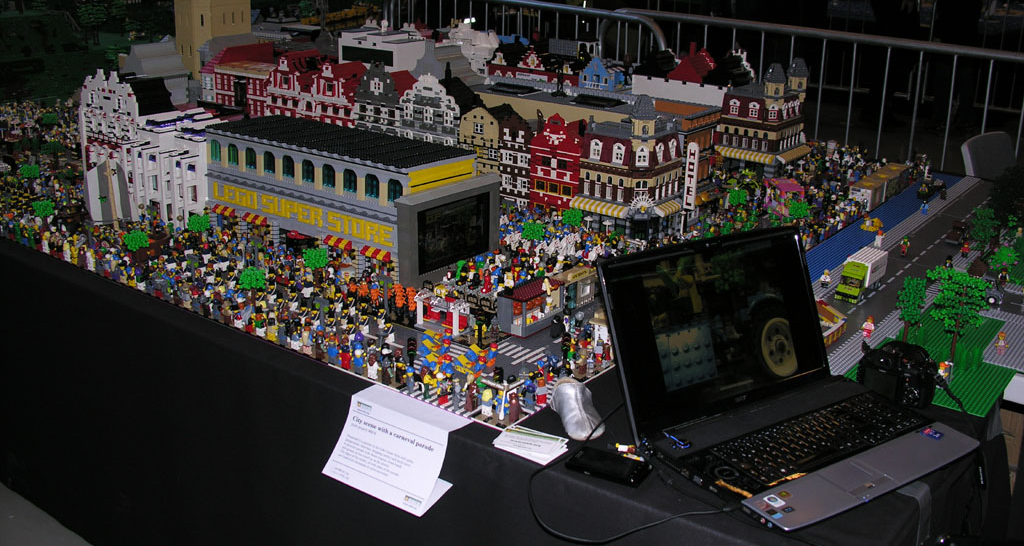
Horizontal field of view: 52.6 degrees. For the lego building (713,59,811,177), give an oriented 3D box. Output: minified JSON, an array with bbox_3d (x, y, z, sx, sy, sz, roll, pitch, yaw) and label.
[{"bbox_3d":[0.785,-0.490,3.248,0.206,0.352,0.203,15,24,37],"label":"lego building"}]

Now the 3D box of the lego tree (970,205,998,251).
[{"bbox_3d":[1.190,-0.109,2.589,0.073,0.118,0.073,10,21,25],"label":"lego tree"}]

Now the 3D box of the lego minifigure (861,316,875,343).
[{"bbox_3d":[0.672,0.105,1.950,0.025,0.043,0.018,12,22,30],"label":"lego minifigure"}]

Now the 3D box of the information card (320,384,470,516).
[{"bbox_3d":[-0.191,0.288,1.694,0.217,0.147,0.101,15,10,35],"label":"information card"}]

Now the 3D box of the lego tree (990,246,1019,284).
[{"bbox_3d":[1.109,-0.022,2.313,0.068,0.082,0.068,14,23,35],"label":"lego tree"}]

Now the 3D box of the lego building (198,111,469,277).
[{"bbox_3d":[-0.416,-0.176,2.437,0.701,0.276,0.207,15,24,37],"label":"lego building"}]

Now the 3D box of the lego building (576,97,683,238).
[{"bbox_3d":[0.308,-0.288,2.638,0.217,0.362,0.189,15,24,37],"label":"lego building"}]

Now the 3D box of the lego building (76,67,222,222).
[{"bbox_3d":[-0.896,-0.341,2.750,0.549,0.383,0.220,15,24,37],"label":"lego building"}]

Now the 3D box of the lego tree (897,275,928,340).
[{"bbox_3d":[0.764,0.075,1.993,0.062,0.147,0.062,9,21,21],"label":"lego tree"}]

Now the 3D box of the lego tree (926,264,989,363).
[{"bbox_3d":[0.822,0.086,1.899,0.110,0.192,0.110,10,21,24],"label":"lego tree"}]

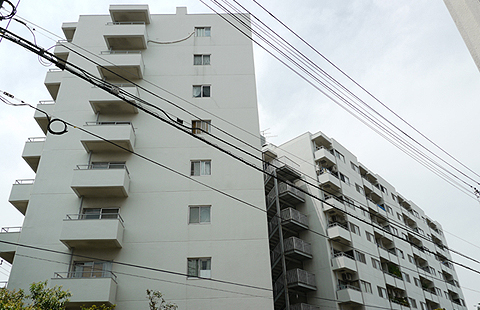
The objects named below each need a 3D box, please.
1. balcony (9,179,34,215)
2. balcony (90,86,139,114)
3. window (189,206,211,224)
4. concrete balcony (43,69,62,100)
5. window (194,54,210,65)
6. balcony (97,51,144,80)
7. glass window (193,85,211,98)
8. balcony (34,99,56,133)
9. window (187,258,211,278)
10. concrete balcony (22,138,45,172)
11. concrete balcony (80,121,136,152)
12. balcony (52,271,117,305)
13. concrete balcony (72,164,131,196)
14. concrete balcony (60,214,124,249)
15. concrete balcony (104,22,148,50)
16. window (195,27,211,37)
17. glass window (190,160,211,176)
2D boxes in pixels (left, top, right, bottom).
[{"bbox_3d":[-11.532,2.592,21.686,1.052,1.270,2.700,-2,-32,-2],"label":"balcony"},{"bbox_3d":[-7.335,-3.292,23.093,2.572,1.270,1.220,-2,-32,-2],"label":"balcony"},{"bbox_3d":[-2.053,3.058,19.960,1.127,0.994,0.100,-1,-32,-3],"label":"window"},{"bbox_3d":[-11.871,-4.437,26.119,1.210,1.278,2.600,-1,-32,-3],"label":"concrete balcony"},{"bbox_3d":[-2.460,-6.253,25.745,1.118,0.990,0.120,-2,-32,-2],"label":"window"},{"bbox_3d":[-7.443,-5.622,24.549,2.572,1.270,1.220,-2,-32,-2],"label":"balcony"},{"bbox_3d":[-2.375,-3.935,24.325,1.127,0.994,0.100,-1,-32,-3],"label":"glass window"},{"bbox_3d":[-11.747,-2.069,24.598,1.052,1.270,2.700,-2,-32,-2],"label":"balcony"},{"bbox_3d":[-1.946,5.389,18.505,1.127,0.994,0.100,-1,-32,-3],"label":"window"},{"bbox_3d":[-11.657,0.225,23.209,1.210,1.278,2.600,-1,-32,-3],"label":"concrete balcony"},{"bbox_3d":[-7.233,-0.999,21.574,2.561,1.278,1.170,-1,-32,-3],"label":"concrete balcony"},{"bbox_3d":[-6.904,6.030,17.269,2.572,1.270,1.220,-2,-32,-2],"label":"balcony"},{"bbox_3d":[-7.120,1.369,20.181,2.572,1.270,1.220,-2,-32,-2],"label":"concrete balcony"},{"bbox_3d":[-7.019,3.663,18.664,2.561,1.278,1.170,-1,-32,-3],"label":"concrete balcony"},{"bbox_3d":[-7.551,-7.953,26.005,2.572,1.270,1.220,-2,-32,-2],"label":"concrete balcony"},{"bbox_3d":[-2.590,-8.597,27.235,1.127,0.994,0.100,-1,-32,-3],"label":"window"},{"bbox_3d":[-2.161,0.727,21.415,1.127,0.994,0.100,-1,-32,-3],"label":"glass window"}]

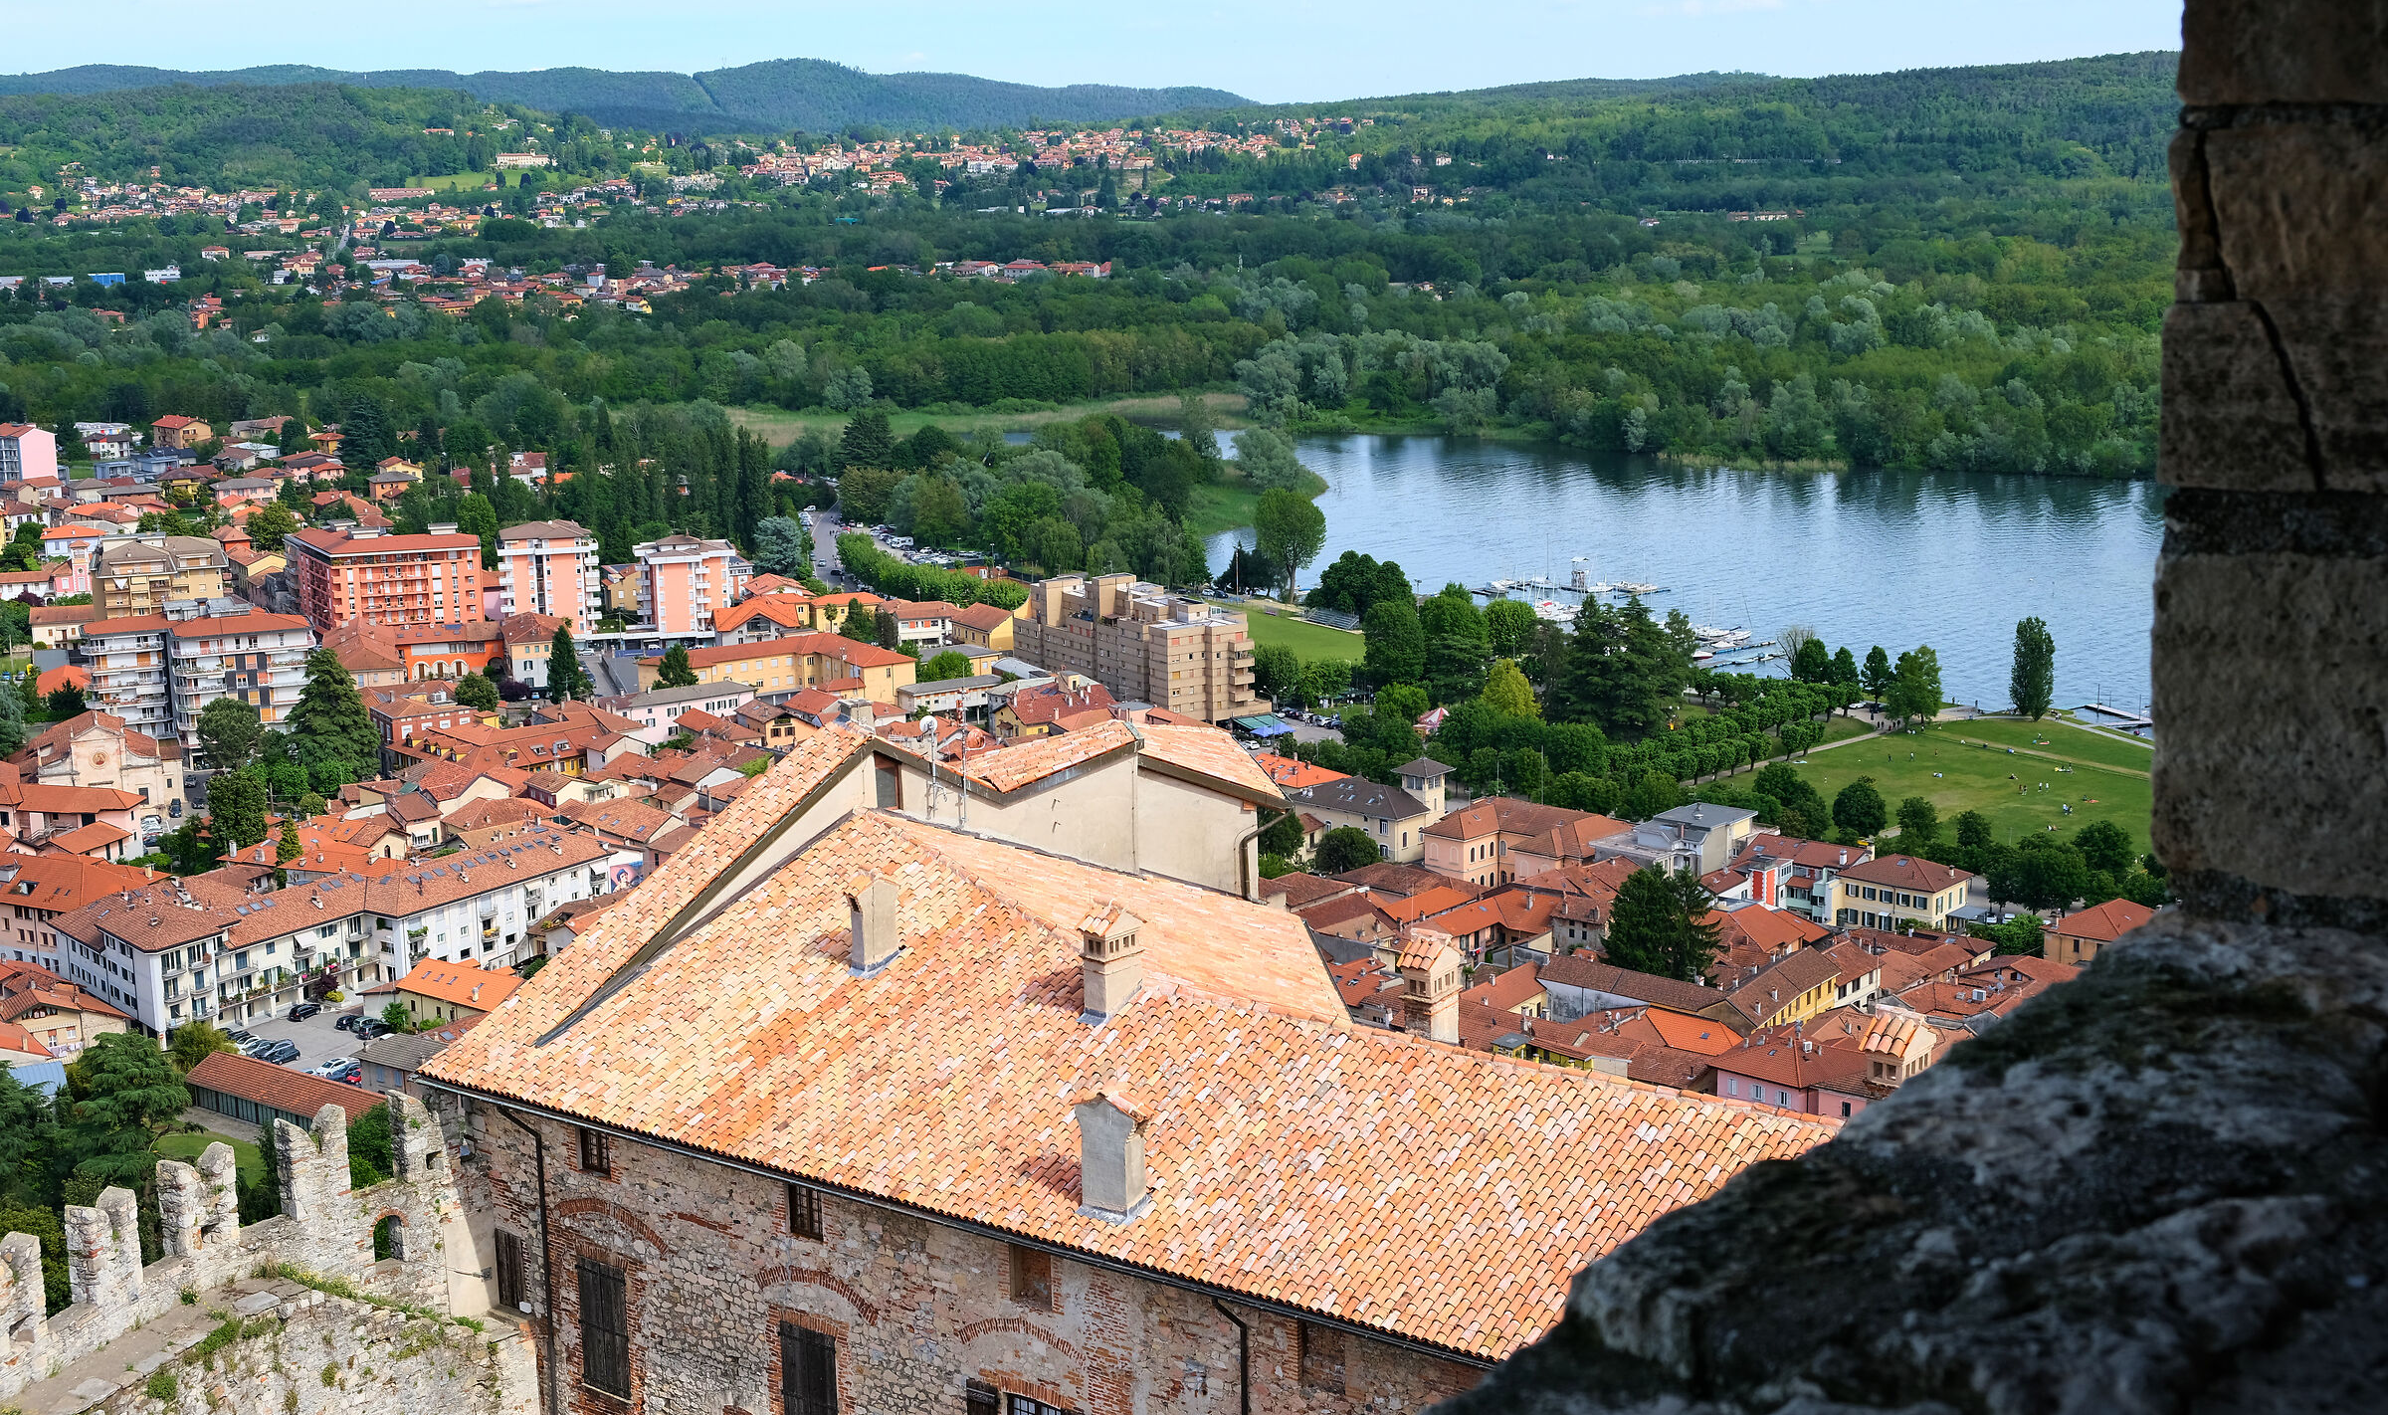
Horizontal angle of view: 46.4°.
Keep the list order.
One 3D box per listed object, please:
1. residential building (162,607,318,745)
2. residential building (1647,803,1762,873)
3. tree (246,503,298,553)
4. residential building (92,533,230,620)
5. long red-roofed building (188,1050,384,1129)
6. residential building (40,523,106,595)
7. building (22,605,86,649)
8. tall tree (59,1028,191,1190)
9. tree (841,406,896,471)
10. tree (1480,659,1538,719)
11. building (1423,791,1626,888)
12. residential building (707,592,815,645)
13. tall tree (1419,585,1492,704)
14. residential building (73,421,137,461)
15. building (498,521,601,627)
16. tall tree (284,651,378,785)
[{"bbox_3d":[-163.110,-3.570,473.840,22.700,24.800,13.500,-6,13,-24],"label":"residential building"},{"bbox_3d":[68.540,19.020,376.700,10.400,9.300,13.200,9,14,40],"label":"residential building"},{"bbox_3d":[-238.549,-45.134,721.417,13.000,15.000,13.000,-5,12,-18],"label":"tree"},{"bbox_3d":[-230.837,-27.081,620.921,26.500,18.000,17.000,-7,12,-26],"label":"residential building"},{"bbox_3d":[-96.302,41.716,294.918,27.600,3.900,6.100,7,14,35],"label":"long red-roofed building"},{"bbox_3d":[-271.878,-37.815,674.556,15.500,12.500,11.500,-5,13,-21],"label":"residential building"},{"bbox_3d":[-233.490,-16.100,577.410,13.400,8.700,11.600,-4,12,-14],"label":"building"},{"bbox_3d":[-100.810,39.360,262.660,12.000,17.000,12.000,-5,12,-20],"label":"tall tree"},{"bbox_3d":[-106.339,-85.769,906.386,16.500,21.000,16.500,-2,11,-6],"label":"tree"},{"bbox_3d":[58.638,-2.687,517.630,10.800,13.300,10.500,0,12,6],"label":"tree"},{"bbox_3d":[44.483,19.775,372.666,24.000,12.200,16.300,9,15,42],"label":"building"},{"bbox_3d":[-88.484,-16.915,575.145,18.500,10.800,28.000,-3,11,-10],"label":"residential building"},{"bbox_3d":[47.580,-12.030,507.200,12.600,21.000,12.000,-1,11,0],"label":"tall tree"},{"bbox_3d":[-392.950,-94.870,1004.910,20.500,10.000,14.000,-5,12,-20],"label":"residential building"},{"bbox_3d":[-138.160,-26.410,593.820,20.500,25.000,16.000,-5,12,-20],"label":"building"},{"bbox_3d":[-138.982,2.589,449.832,14.300,22.500,14.300,-4,12,-17],"label":"tall tree"}]

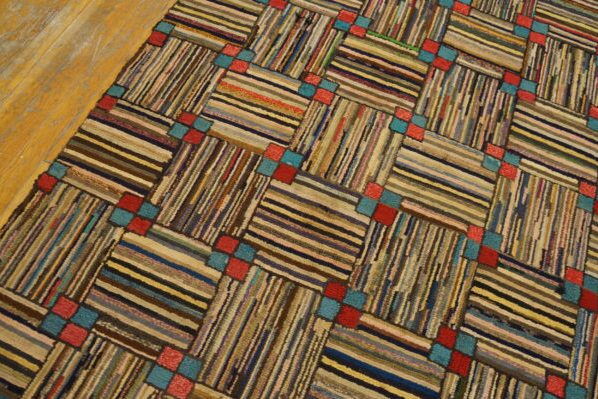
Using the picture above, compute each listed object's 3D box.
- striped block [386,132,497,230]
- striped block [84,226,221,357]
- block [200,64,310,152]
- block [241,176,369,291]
[{"bbox_3d":[0.362,-0.045,1.181,0.262,0.012,0.255,23,65,5],"label":"striped block"},{"bbox_3d":[-0.309,0.190,1.005,0.244,0.012,0.254,23,65,5],"label":"striped block"},{"bbox_3d":[-0.109,-0.241,1.223,0.242,0.012,0.250,23,65,5],"label":"block"},{"bbox_3d":[0.022,0.071,1.093,0.263,0.012,0.268,23,65,5],"label":"block"}]

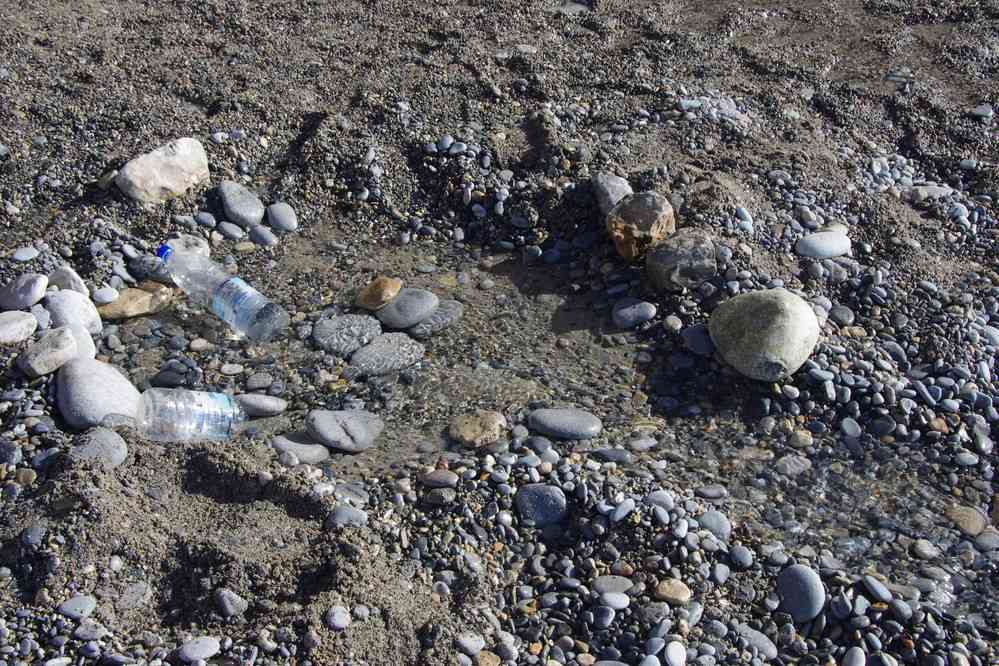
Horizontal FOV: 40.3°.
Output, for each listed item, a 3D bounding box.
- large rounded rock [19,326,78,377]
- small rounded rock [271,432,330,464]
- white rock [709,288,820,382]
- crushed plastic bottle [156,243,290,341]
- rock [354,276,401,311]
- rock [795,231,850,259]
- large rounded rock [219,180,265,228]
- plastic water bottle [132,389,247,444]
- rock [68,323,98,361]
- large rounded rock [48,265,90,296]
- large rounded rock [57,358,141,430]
[{"bbox_3d":[-0.802,0.033,2.420,0.102,0.083,0.098,-15,38,-20],"label":"large rounded rock"},{"bbox_3d":[-0.332,0.191,2.265,0.101,0.043,0.071,6,35,8],"label":"small rounded rock"},{"bbox_3d":[0.462,0.004,2.380,0.190,0.156,0.181,0,35,0],"label":"white rock"},{"bbox_3d":[-0.544,-0.092,2.600,0.312,0.086,0.086,29,44,26],"label":"crushed plastic bottle"},{"bbox_3d":[-0.234,-0.074,2.625,0.093,0.064,0.080,-12,37,-16],"label":"rock"},{"bbox_3d":[0.618,-0.169,2.602,0.107,0.045,0.070,-3,40,-4],"label":"rock"},{"bbox_3d":[-0.513,-0.256,2.705,0.085,0.078,0.115,-13,42,-15],"label":"large rounded rock"},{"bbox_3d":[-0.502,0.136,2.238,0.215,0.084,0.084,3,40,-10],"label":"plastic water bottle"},{"bbox_3d":[-0.738,0.015,2.382,0.078,0.060,0.080,0,40,0],"label":"rock"},{"bbox_3d":[-0.822,-0.091,2.587,0.083,0.075,0.085,12,37,16],"label":"large rounded rock"},{"bbox_3d":[-0.685,0.105,2.325,0.140,0.114,0.136,18,39,24],"label":"large rounded rock"}]

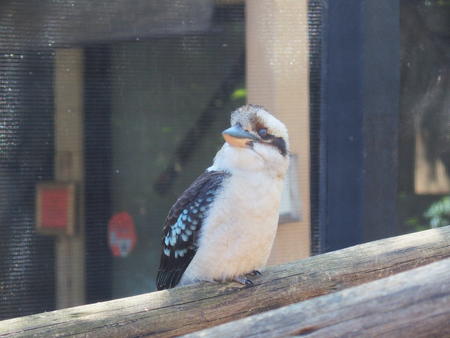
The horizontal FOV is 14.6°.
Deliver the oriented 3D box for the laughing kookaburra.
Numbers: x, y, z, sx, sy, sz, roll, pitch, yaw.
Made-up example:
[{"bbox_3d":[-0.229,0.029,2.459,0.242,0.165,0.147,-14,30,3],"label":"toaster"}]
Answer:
[{"bbox_3d":[-0.006,0.051,2.780,0.135,0.305,0.210,-2,3,-42],"label":"laughing kookaburra"}]

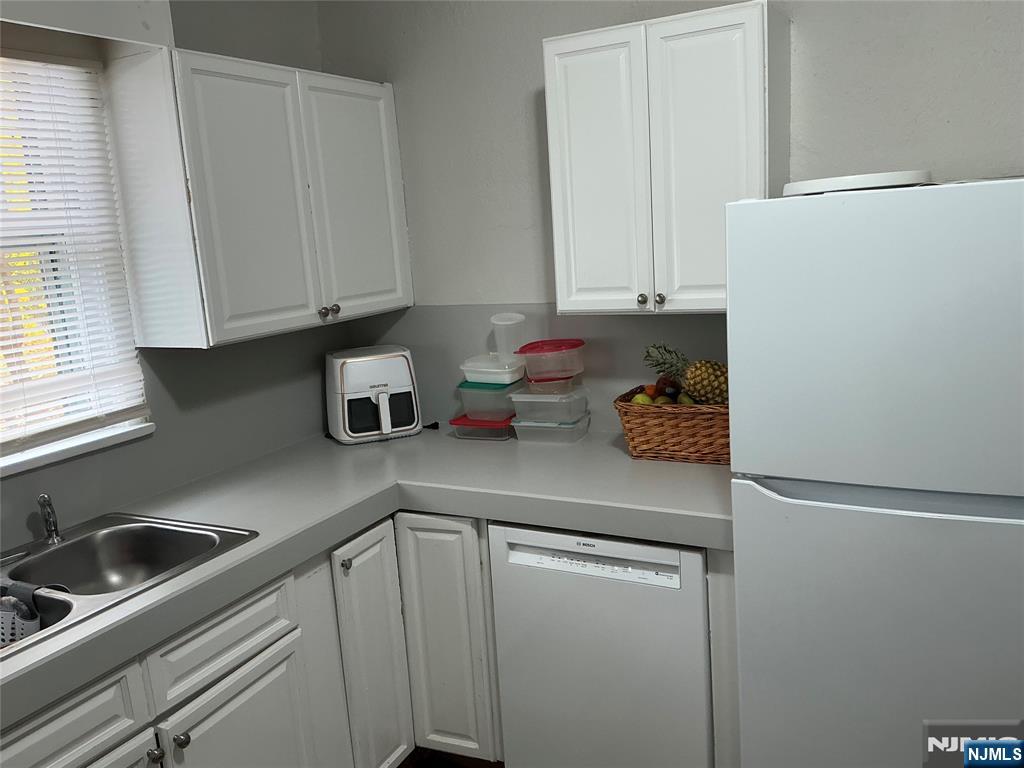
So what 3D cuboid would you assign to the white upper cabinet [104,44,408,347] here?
[{"bbox_3d":[-0.732,-0.575,2.645,0.295,0.772,0.968,2,12,28],"label":"white upper cabinet"}]

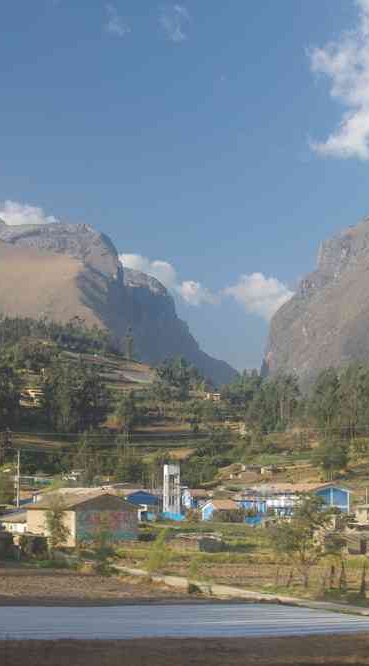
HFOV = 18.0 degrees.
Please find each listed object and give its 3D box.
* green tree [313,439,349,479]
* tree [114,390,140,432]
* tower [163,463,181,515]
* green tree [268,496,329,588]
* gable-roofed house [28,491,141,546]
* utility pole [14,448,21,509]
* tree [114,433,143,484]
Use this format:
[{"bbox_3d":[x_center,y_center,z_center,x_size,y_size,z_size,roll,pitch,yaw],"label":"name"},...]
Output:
[{"bbox_3d":[30.900,26.660,245.690,7.280,8.810,6.920,-1,-9,7],"label":"green tree"},{"bbox_3d":[-18.910,25.650,381.080,8.210,13.760,7.800,0,-9,-3],"label":"tree"},{"bbox_3d":[-1.980,26.030,192.690,2.250,8.850,2.250,3,-10,-21],"label":"tower"},{"bbox_3d":[7.084,12.750,71.439,3.700,5.700,3.700,0,-9,0],"label":"green tree"},{"bbox_3d":[-9.759,18.230,113.153,7.200,4.700,9.500,7,-11,-35],"label":"gable-roofed house"},{"bbox_3d":[-17.766,16.317,124.616,0.400,8.000,0.400,0,-9,0],"label":"utility pole"},{"bbox_3d":[-12.590,28.400,262.860,6.530,11.000,6.210,0,-9,-3],"label":"tree"}]

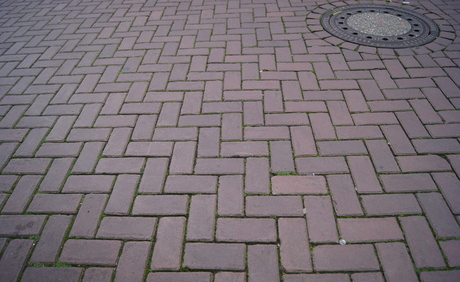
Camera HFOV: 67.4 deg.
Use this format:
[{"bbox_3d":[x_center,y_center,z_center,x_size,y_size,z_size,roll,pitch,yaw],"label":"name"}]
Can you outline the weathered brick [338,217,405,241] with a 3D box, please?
[{"bbox_3d":[0.469,0.317,1.170,0.200,0.060,0.097,0,41,3],"label":"weathered brick"}]

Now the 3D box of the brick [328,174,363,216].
[{"bbox_3d":[0.419,0.220,1.281,0.096,0.065,0.197,-1,40,2],"label":"brick"}]

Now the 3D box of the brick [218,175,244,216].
[{"bbox_3d":[0.007,0.224,1.303,0.097,0.060,0.200,-1,41,2],"label":"brick"}]

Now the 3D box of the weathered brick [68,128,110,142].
[{"bbox_3d":[-0.642,-0.006,1.604,0.200,0.060,0.097,-1,41,2],"label":"weathered brick"}]

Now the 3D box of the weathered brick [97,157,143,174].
[{"bbox_3d":[-0.451,0.124,1.444,0.198,0.065,0.096,0,41,3],"label":"weathered brick"}]

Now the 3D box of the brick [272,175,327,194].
[{"bbox_3d":[0.265,0.188,1.331,0.200,0.060,0.097,0,41,4],"label":"brick"}]

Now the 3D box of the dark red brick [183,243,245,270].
[{"bbox_3d":[-0.045,0.389,1.115,0.200,0.060,0.097,0,41,3],"label":"dark red brick"}]

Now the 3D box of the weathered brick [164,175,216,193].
[{"bbox_3d":[-0.146,0.190,1.349,0.200,0.060,0.097,0,41,3],"label":"weathered brick"}]

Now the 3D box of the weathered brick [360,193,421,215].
[{"bbox_3d":[0.573,0.250,1.248,0.198,0.065,0.096,-2,41,1],"label":"weathered brick"}]

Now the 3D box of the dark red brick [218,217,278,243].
[{"bbox_3d":[0.056,0.323,1.188,0.198,0.065,0.096,0,41,3],"label":"dark red brick"}]

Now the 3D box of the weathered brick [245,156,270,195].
[{"bbox_3d":[0.111,0.157,1.374,0.097,0.060,0.200,0,41,2],"label":"weathered brick"}]

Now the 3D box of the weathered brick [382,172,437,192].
[{"bbox_3d":[0.673,0.181,1.323,0.198,0.065,0.096,-1,41,1],"label":"weathered brick"}]

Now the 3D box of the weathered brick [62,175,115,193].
[{"bbox_3d":[-0.550,0.192,1.370,0.198,0.065,0.096,0,41,3],"label":"weathered brick"}]

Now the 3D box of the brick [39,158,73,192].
[{"bbox_3d":[-0.692,0.159,1.411,0.096,0.065,0.197,0,40,3],"label":"brick"}]

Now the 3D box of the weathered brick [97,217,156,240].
[{"bbox_3d":[-0.350,0.322,1.202,0.197,0.065,0.096,0,40,3],"label":"weathered brick"}]

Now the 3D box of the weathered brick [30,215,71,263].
[{"bbox_3d":[-0.593,0.353,1.179,0.096,0.065,0.197,0,40,3],"label":"weathered brick"}]

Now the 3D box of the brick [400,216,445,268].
[{"bbox_3d":[0.614,0.344,1.126,0.096,0.065,0.197,-1,40,2],"label":"brick"}]

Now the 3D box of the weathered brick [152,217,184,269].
[{"bbox_3d":[-0.197,0.357,1.153,0.096,0.065,0.197,0,40,3],"label":"weathered brick"}]

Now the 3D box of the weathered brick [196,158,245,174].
[{"bbox_3d":[-0.040,0.126,1.416,0.197,0.065,0.096,0,40,2],"label":"weathered brick"}]

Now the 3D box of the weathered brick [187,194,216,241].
[{"bbox_3d":[-0.096,0.289,1.232,0.097,0.060,0.200,-1,41,2],"label":"weathered brick"}]

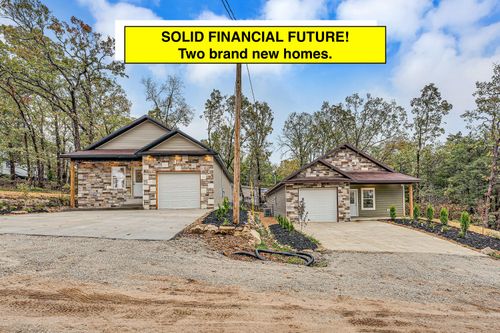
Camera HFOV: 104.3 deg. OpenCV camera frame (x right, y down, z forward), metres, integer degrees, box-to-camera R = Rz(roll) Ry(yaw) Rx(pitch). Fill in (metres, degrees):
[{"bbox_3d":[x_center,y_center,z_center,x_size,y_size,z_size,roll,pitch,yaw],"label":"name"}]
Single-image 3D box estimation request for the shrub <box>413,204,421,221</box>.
[{"bbox_3d":[11.498,3.185,13.400,0.420,1.070,0.420,-1,-3,0],"label":"shrub"}]

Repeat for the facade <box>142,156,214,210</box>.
[{"bbox_3d":[-4.768,1.086,13.150,4.780,3.600,0.400,-1,-3,0],"label":"facade"}]

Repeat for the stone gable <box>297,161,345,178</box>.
[{"bbox_3d":[5.041,0.250,14.020,3.500,1.300,0.300,-1,-3,0],"label":"stone gable"}]

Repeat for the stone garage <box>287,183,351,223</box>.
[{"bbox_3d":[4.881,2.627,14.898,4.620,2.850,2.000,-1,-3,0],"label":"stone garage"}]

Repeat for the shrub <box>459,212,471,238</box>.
[{"bbox_3d":[11.586,3.160,10.500,0.460,1.300,0.460,-1,-3,0],"label":"shrub"}]

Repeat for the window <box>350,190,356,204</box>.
[{"bbox_3d":[8.025,2.432,15.250,0.580,1.080,0.080,-1,-3,0],"label":"window"}]

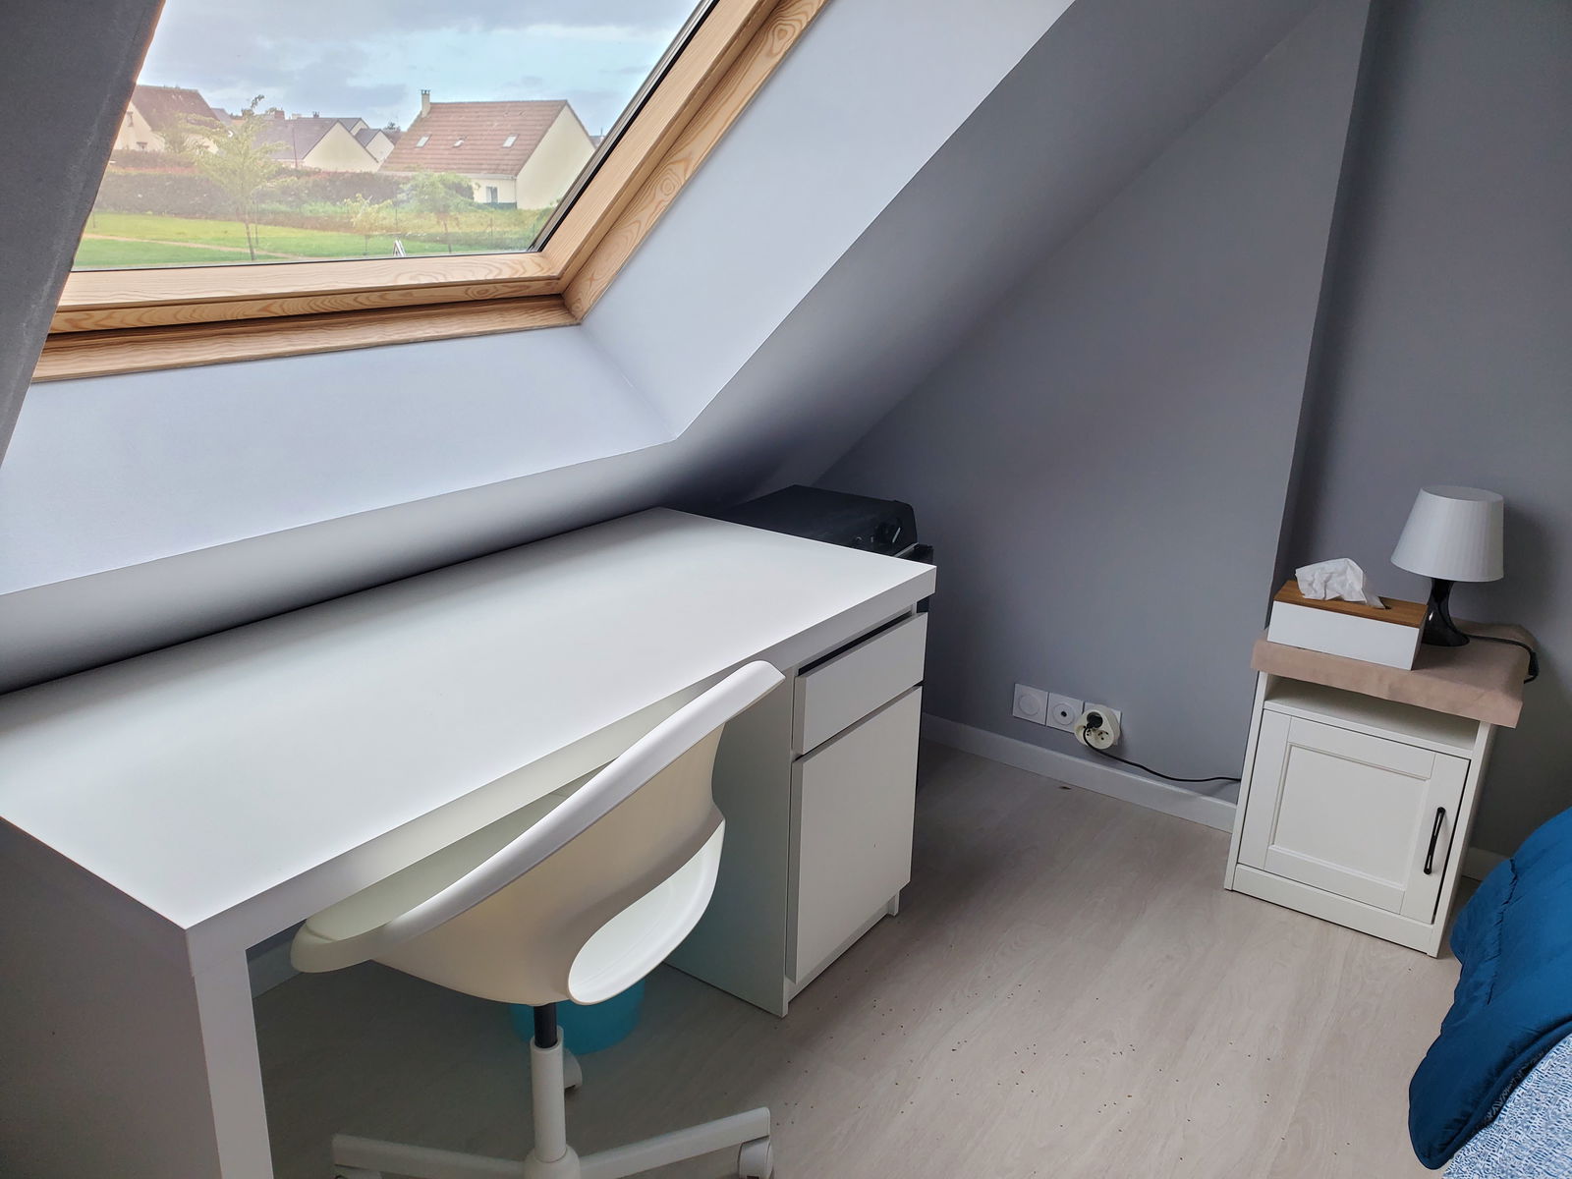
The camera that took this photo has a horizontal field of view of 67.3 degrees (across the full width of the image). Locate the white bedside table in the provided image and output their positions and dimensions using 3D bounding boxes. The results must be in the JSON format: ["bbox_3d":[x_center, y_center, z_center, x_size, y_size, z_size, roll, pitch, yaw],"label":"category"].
[{"bbox_3d":[1.198,0.366,2.425,0.435,0.558,0.374,13,21,32],"label":"white bedside table"}]

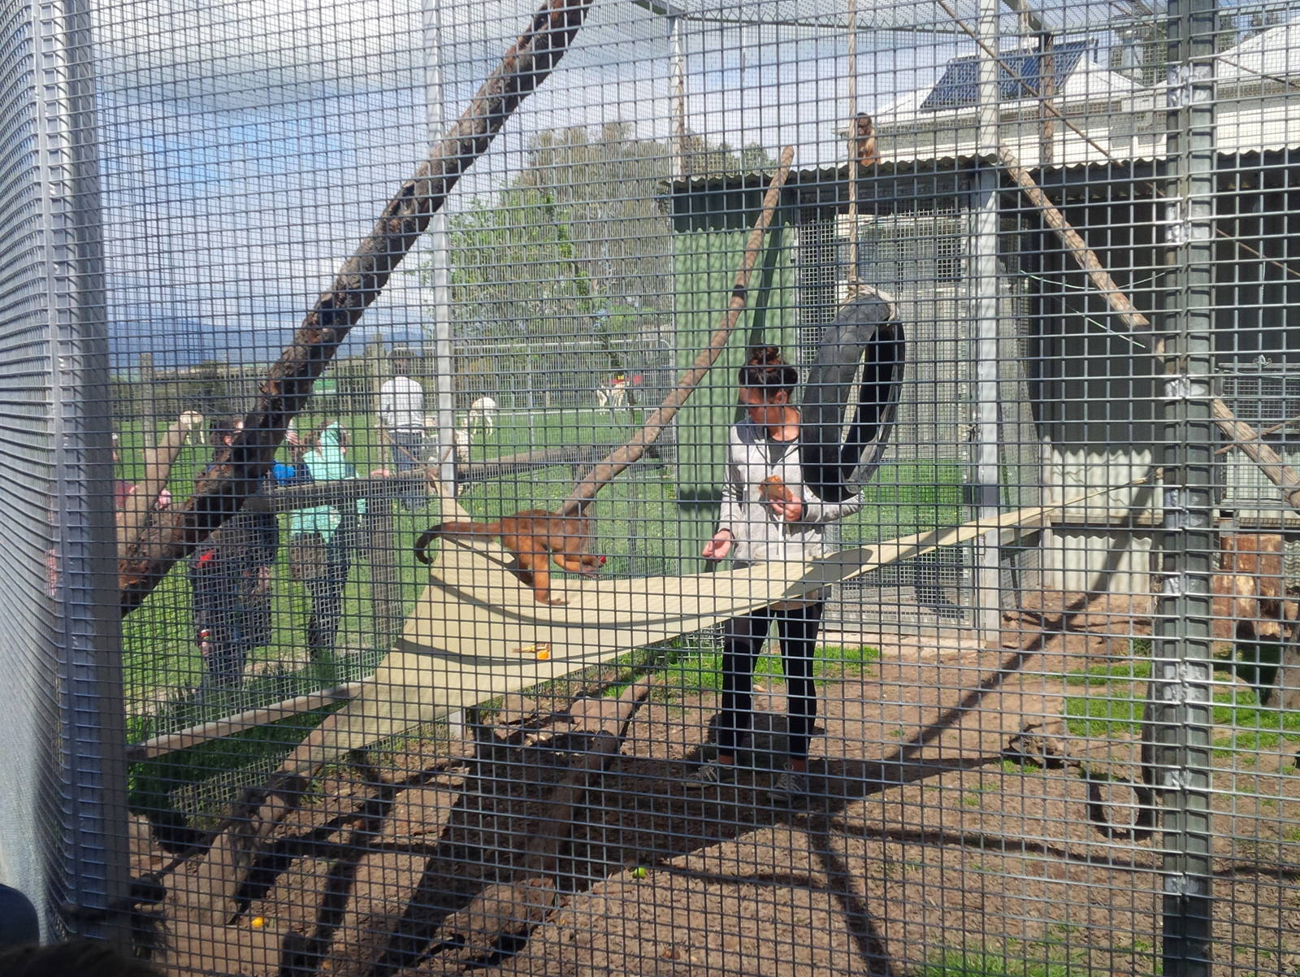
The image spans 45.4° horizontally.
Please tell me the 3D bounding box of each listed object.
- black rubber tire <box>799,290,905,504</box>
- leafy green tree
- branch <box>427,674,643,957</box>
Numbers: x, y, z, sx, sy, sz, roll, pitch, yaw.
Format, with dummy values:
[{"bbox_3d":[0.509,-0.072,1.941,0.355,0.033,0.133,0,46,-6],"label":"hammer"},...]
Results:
[{"bbox_3d":[0.590,-0.259,4.500,0.128,0.605,0.605,13,10,23],"label":"black rubber tire"},{"bbox_3d":[-1.821,-9.317,64.000,13.200,11.400,11.000,-1,5,-2],"label":"leafy green tree"},{"bbox_3d":[-0.243,1.010,5.816,0.320,0.220,3.294,-1,5,8],"label":"branch"}]

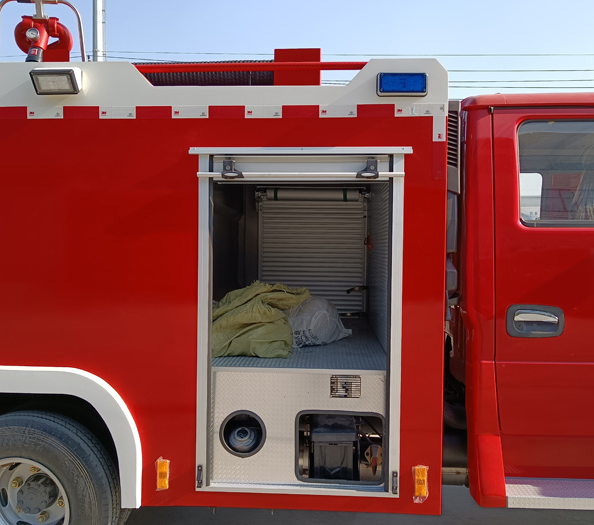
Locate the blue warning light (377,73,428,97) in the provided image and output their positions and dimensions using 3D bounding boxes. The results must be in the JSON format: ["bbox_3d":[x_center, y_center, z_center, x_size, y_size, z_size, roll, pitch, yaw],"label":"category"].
[{"bbox_3d":[0.415,-0.704,2.144,0.200,0.095,0.038,1,1,3],"label":"blue warning light"}]

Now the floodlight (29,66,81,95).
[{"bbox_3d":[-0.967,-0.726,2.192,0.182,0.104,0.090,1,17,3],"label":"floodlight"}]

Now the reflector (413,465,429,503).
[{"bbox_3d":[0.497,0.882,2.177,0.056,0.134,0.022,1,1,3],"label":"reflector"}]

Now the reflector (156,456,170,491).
[{"bbox_3d":[-0.553,0.870,2.233,0.053,0.126,0.022,1,1,3],"label":"reflector"}]

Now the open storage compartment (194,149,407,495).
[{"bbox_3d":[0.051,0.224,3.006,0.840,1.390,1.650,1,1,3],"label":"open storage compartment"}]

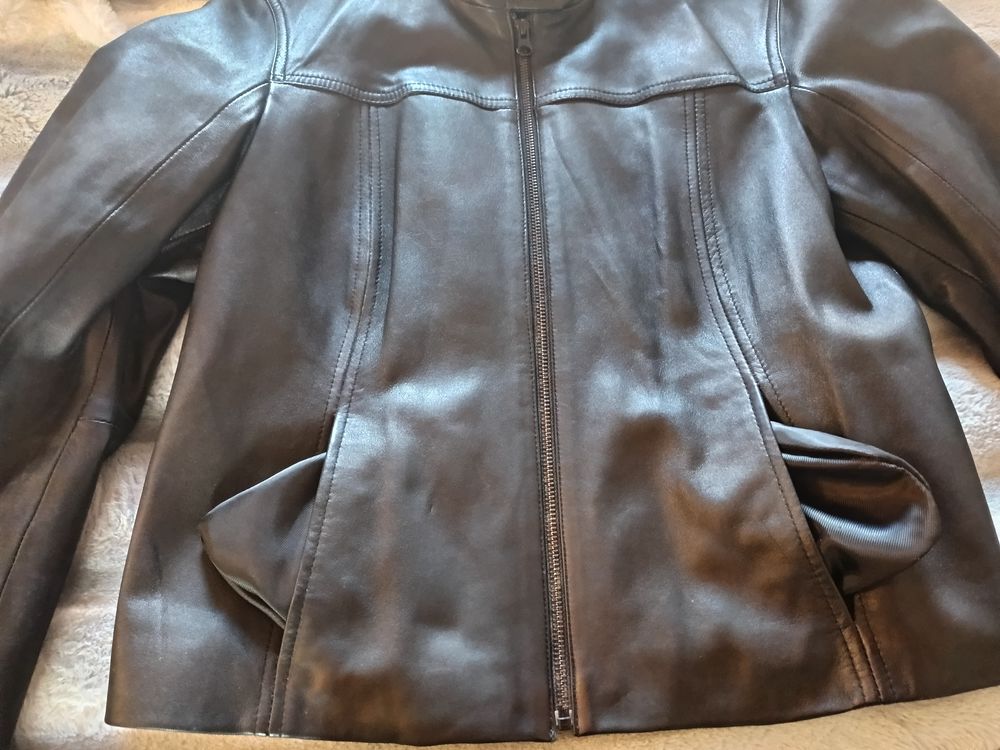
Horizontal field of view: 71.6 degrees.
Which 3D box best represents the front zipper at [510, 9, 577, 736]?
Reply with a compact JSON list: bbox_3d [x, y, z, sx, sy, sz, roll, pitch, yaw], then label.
[{"bbox_3d":[0.026,-0.046,0.449,0.018,0.015,0.505,-2,71,-1],"label":"front zipper"}]

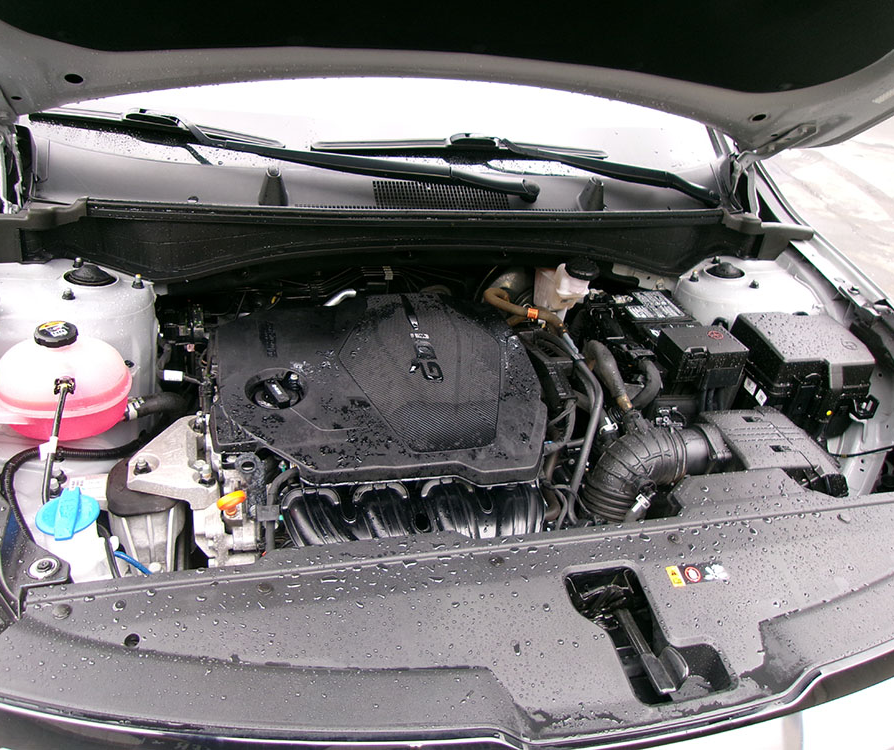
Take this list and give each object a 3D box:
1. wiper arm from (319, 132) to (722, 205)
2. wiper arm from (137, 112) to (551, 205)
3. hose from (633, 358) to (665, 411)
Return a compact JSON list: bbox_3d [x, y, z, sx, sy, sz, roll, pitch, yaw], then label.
[{"bbox_3d":[0.146,-0.419,1.565,0.827,0.048,0.170,2,50,-10],"label":"wiper arm"},{"bbox_3d":[-0.200,-0.411,1.441,0.774,0.063,0.070,10,49,-5],"label":"wiper arm"},{"bbox_3d":[0.320,0.024,1.308,0.071,0.087,0.087,-3,34,-17],"label":"hose"}]

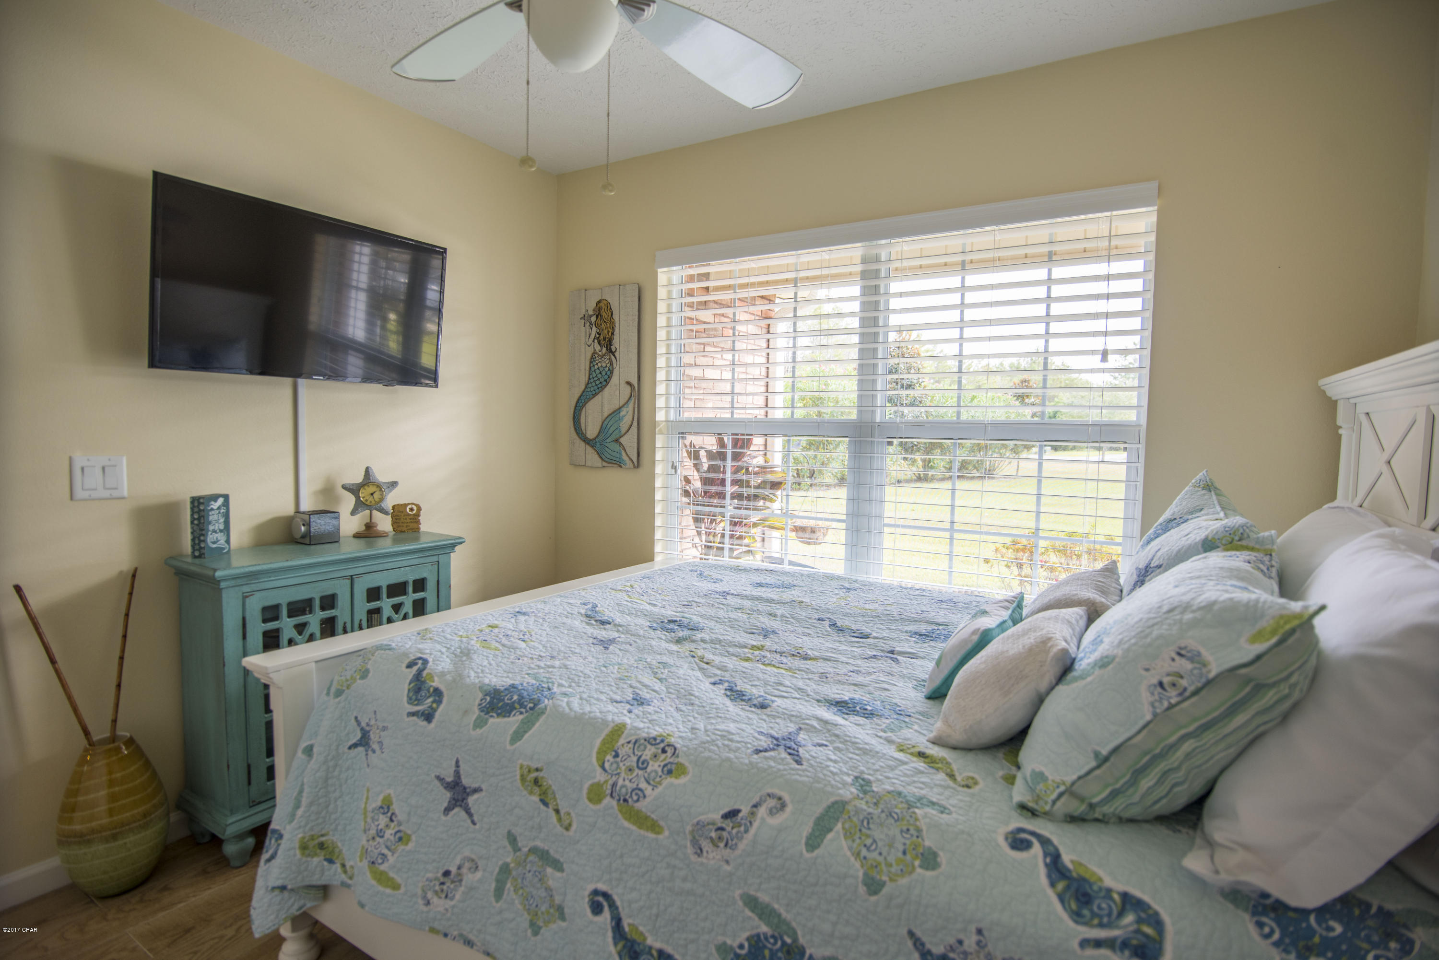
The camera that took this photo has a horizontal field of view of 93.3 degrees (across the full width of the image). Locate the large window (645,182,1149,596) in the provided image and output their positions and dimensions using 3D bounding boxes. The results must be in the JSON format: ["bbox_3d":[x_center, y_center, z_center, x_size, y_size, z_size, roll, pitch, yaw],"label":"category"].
[{"bbox_3d":[0.514,-0.210,2.501,1.790,1.440,0.110,3,4,29],"label":"large window"}]

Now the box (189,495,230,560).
[{"bbox_3d":[-1.493,0.134,1.999,0.038,0.177,0.115,1,3,-6],"label":"box"}]

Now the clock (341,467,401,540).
[{"bbox_3d":[-1.241,0.079,2.418,0.187,0.248,0.110,-2,4,-40],"label":"clock"}]

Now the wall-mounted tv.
[{"bbox_3d":[-1.315,-0.590,2.220,0.065,0.520,0.885,14,10,32],"label":"wall-mounted tv"}]

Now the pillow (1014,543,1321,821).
[{"bbox_3d":[0.651,0.276,0.993,0.200,0.450,0.450,48,29,20],"label":"pillow"}]

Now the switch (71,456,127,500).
[{"bbox_3d":[-1.690,-0.004,1.854,0.010,0.115,0.115,3,4,34],"label":"switch"}]

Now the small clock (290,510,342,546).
[{"bbox_3d":[-1.346,0.159,2.268,0.106,0.103,0.103,3,4,34],"label":"small clock"}]

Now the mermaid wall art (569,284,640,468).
[{"bbox_3d":[-0.524,-0.467,3.047,0.395,0.800,0.025,3,4,29],"label":"mermaid wall art"}]

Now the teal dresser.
[{"bbox_3d":[-1.264,0.650,2.231,0.310,0.862,0.780,3,4,31],"label":"teal dresser"}]

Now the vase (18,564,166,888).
[{"bbox_3d":[-1.640,0.678,1.801,0.215,0.840,0.270,3,4,34],"label":"vase"}]

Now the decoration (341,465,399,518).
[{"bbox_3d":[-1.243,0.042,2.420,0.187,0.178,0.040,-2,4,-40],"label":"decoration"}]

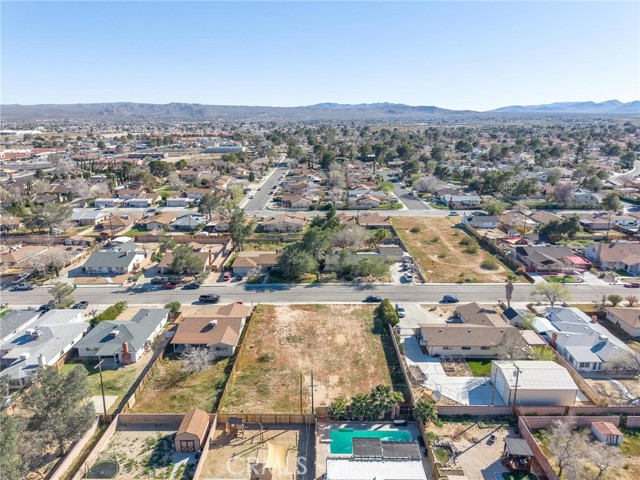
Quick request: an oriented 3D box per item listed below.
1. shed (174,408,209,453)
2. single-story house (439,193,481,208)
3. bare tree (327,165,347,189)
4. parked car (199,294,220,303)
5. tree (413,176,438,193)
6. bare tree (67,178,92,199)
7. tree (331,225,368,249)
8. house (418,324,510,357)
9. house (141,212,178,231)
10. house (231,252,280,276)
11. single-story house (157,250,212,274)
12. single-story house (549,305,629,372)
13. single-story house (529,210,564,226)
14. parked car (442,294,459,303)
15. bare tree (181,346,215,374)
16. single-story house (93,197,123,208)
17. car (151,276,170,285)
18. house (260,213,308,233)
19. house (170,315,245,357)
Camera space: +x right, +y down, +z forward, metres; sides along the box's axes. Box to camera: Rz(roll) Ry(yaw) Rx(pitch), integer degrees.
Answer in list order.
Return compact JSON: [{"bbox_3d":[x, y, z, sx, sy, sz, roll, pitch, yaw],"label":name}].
[{"bbox_3d":[-19.750,29.550,69.050,3.820,3.450,5.570,0,16,0],"label":"shed"},{"bbox_3d":[81.355,-23.228,257.295,19.500,4.300,15.000,0,15,0],"label":"single-story house"},{"bbox_3d":[11.297,-42.303,301.481,11.960,16.790,11.960,0,16,0],"label":"bare tree"},{"bbox_3d":[-30.185,15.704,121.441,5.050,1.850,2.000,0,15,0],"label":"parked car"},{"bbox_3d":[65.640,-34.150,275.570,15.780,9.590,14.950,0,16,0],"label":"tree"},{"bbox_3d":[-145.850,-30.424,267.307,13.780,12.830,13.780,0,16,0],"label":"bare tree"},{"bbox_3d":[11.190,-1.210,164.600,13.720,8.770,12.380,0,16,0],"label":"tree"},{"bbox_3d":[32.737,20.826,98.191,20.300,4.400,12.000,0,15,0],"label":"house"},{"bbox_3d":[-71.930,-8.910,199.310,14.950,4.020,17.740,0,16,0],"label":"house"},{"bbox_3d":[-19.280,6.690,145.690,16.290,4.230,15.980,0,16,0],"label":"house"},{"bbox_3d":[-44.534,6.457,149.088,15.100,4.900,15.500,0,15,0],"label":"single-story house"},{"bbox_3d":[57.892,20.465,99.119,13.400,4.600,25.400,0,15,0],"label":"single-story house"},{"bbox_3d":[108.518,-9.271,209.141,13.500,4.300,17.000,0,16,0],"label":"single-story house"},{"bbox_3d":[36.545,16.602,124.100,4.350,1.540,1.800,0,16,0],"label":"parked car"},{"bbox_3d":[-23.963,23.645,87.086,6.400,4.900,6.400,0,15,0],"label":"bare tree"},{"bbox_3d":[-117.923,-21.367,251.704,14.000,3.700,11.500,0,15,0],"label":"single-story house"},{"bbox_3d":[-47.905,12.427,133.636,4.900,1.650,1.900,0,15,0],"label":"car"},{"bbox_3d":[-16.389,-8.507,203.444,20.500,4.700,17.500,0,15,0],"label":"house"},{"bbox_3d":[-24.230,20.450,99.110,14.030,4.020,15.160,0,16,0],"label":"house"}]

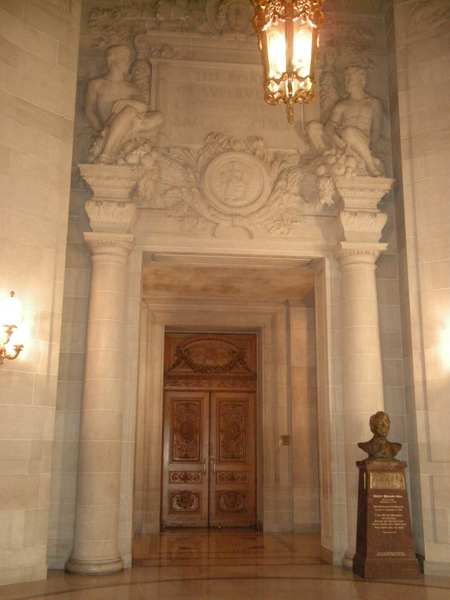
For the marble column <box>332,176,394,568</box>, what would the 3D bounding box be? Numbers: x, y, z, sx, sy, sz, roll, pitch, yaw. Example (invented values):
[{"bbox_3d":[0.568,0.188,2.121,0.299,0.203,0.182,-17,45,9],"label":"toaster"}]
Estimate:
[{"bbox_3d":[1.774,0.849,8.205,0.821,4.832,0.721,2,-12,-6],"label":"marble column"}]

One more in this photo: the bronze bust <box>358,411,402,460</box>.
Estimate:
[{"bbox_3d":[1.833,1.607,7.563,0.497,0.575,0.312,2,-12,-6],"label":"bronze bust"}]

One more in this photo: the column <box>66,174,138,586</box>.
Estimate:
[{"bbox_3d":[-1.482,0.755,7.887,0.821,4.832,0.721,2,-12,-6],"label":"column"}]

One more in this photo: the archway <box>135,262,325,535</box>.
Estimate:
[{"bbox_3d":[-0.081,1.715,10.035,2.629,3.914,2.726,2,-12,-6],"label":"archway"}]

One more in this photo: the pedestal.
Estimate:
[{"bbox_3d":[1.827,2.501,7.367,0.644,1.247,0.438,2,-12,-6],"label":"pedestal"}]

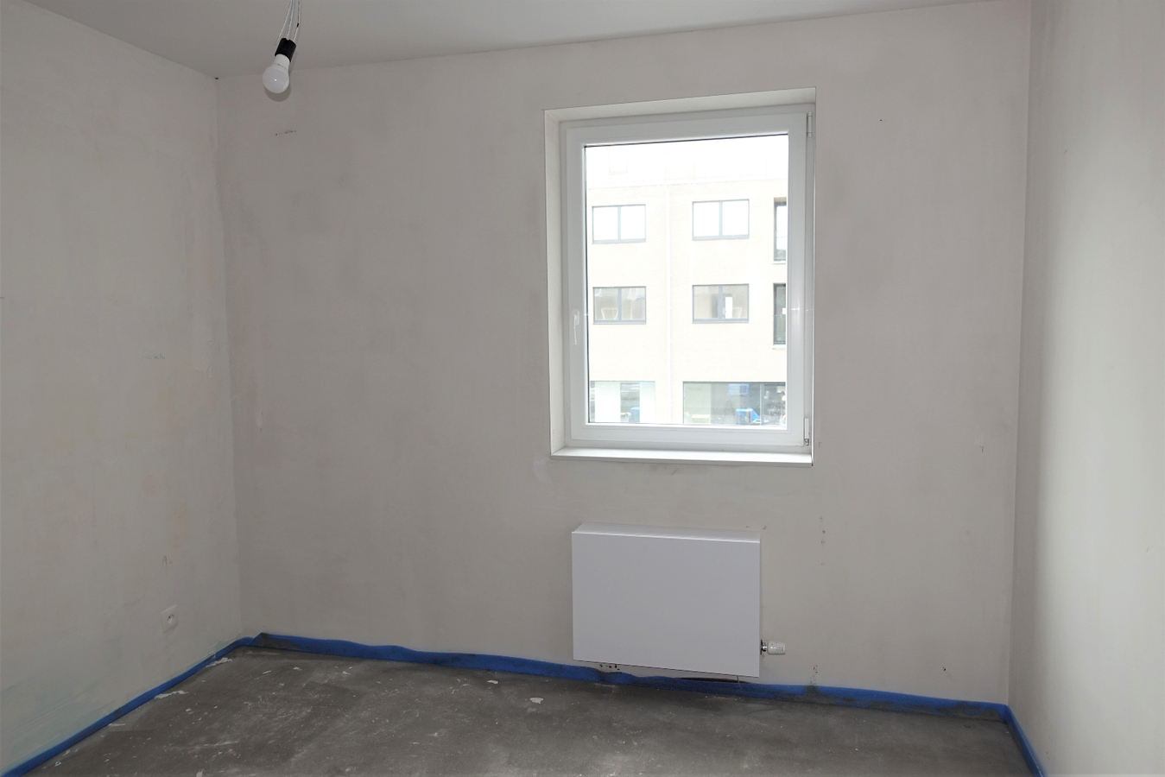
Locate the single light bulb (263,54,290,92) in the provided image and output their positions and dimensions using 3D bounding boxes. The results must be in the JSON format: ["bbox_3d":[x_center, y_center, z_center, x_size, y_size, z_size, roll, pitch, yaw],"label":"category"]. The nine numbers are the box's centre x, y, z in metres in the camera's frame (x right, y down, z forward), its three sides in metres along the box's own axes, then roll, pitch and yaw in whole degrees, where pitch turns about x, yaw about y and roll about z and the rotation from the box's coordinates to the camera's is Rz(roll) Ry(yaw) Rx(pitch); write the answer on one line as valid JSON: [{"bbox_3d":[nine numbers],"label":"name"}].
[{"bbox_3d":[-0.737,-0.765,1.882,0.060,0.096,0.060,11,-5,13],"label":"single light bulb"}]

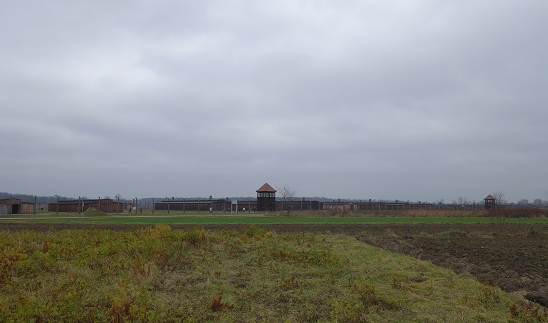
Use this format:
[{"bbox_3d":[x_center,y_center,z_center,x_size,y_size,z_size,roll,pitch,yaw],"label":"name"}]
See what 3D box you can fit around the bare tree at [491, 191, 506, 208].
[{"bbox_3d":[117.122,20.476,222.000,7.700,9.500,7.700,0,-6,0],"label":"bare tree"}]

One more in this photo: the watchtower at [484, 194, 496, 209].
[{"bbox_3d":[108.325,20.495,213.000,3.950,7.900,3.950,5,-8,-41],"label":"watchtower"}]

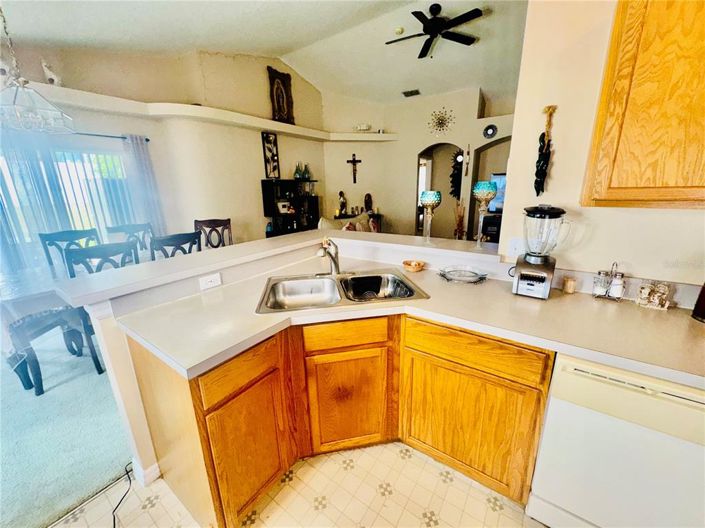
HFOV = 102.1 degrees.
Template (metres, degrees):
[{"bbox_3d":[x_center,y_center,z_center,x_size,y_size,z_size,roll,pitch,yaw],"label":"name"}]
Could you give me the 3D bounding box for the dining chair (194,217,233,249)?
[{"bbox_3d":[-1.948,-0.049,3.906,0.470,1.045,0.570,-2,15,-3],"label":"dining chair"}]

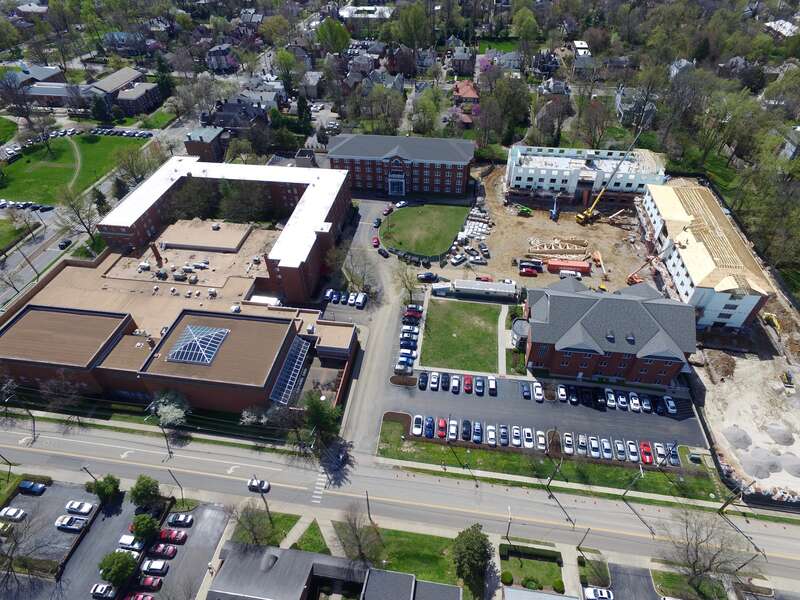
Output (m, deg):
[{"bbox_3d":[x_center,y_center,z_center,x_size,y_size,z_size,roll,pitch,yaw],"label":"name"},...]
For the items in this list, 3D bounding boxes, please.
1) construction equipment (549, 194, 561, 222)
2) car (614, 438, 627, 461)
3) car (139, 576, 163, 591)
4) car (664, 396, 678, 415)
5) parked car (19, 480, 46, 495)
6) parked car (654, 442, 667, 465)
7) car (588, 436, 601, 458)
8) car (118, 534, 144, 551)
[{"bbox_3d":[55.293,-32.508,164.503,2.500,7.600,5.200,5,43,7],"label":"construction equipment"},{"bbox_3d":[47.357,32.337,99.426,1.830,1.460,4.600,4,44,6],"label":"car"},{"bbox_3d":[-44.705,50.455,82.450,4.600,1.480,1.820,5,43,7],"label":"car"},{"bbox_3d":[62.882,24.343,107.402,1.800,1.460,4.550,4,44,6],"label":"car"},{"bbox_3d":[-76.570,39.060,96.020,5.100,1.680,1.920,5,43,7],"label":"parked car"},{"bbox_3d":[55.676,32.865,98.601,1.880,1.580,4.800,5,43,7],"label":"parked car"},{"bbox_3d":[42.192,31.868,100.094,1.820,1.500,4.700,5,43,7],"label":"car"},{"bbox_3d":[-50.437,45.905,87.264,4.750,1.800,1.880,5,43,7],"label":"car"}]

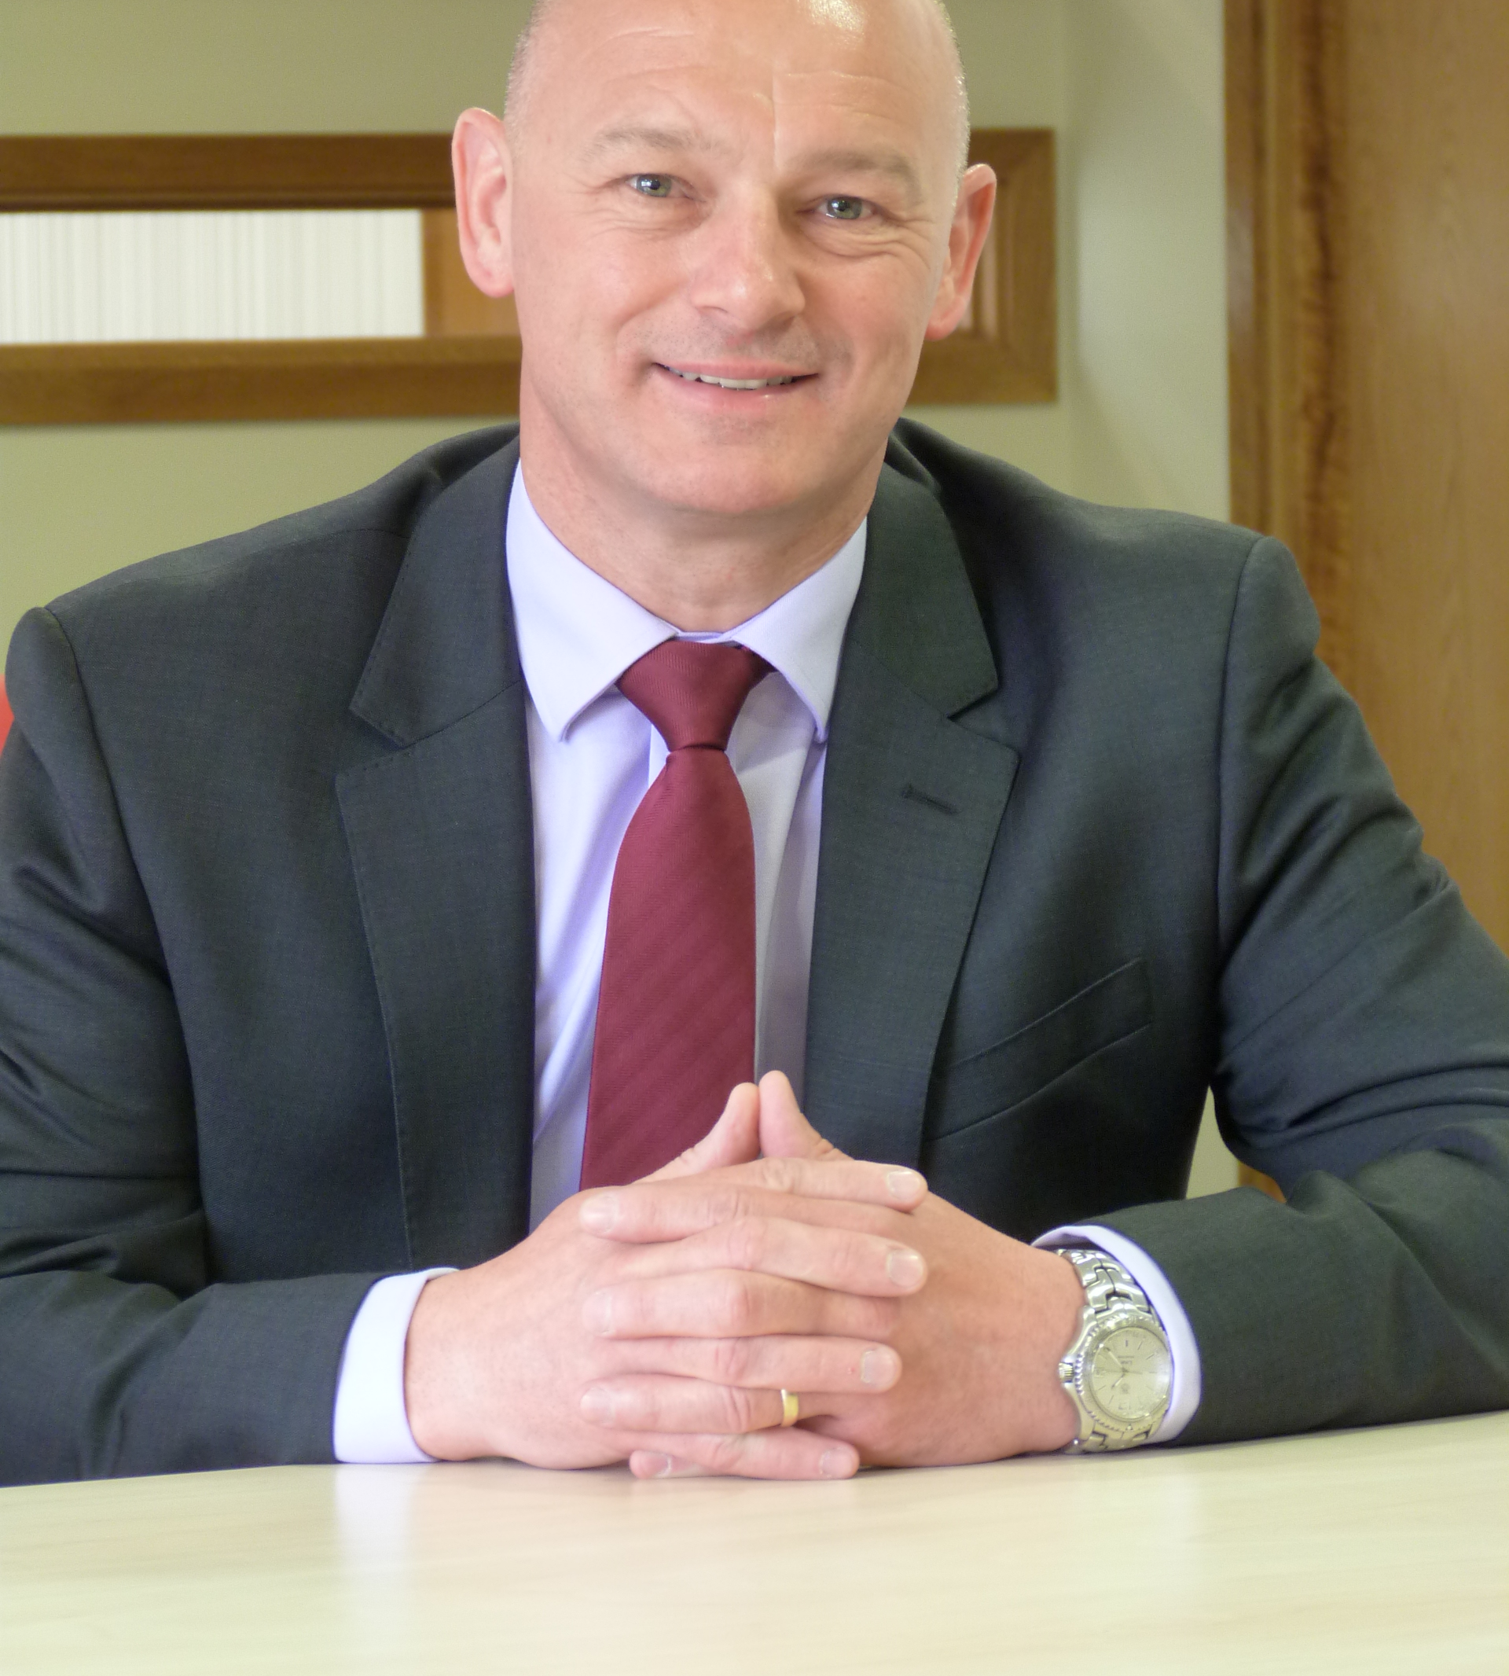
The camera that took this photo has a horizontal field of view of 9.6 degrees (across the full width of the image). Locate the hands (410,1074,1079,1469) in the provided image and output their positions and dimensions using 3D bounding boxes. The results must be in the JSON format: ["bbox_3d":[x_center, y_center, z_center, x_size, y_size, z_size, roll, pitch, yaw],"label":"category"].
[{"bbox_3d":[-0.003,0.134,2.830,0.212,0.121,0.125,-1,5,0],"label":"hands"}]

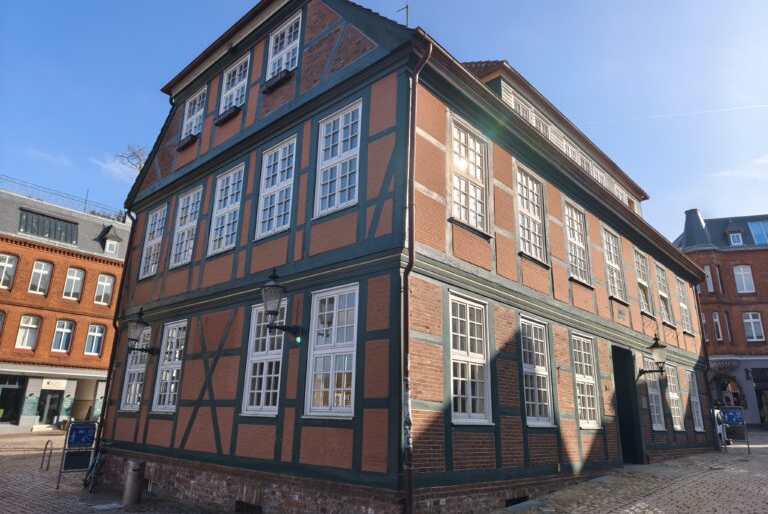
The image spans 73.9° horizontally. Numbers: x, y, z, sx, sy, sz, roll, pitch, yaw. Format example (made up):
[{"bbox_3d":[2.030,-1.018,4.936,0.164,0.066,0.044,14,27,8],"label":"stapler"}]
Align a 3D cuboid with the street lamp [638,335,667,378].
[{"bbox_3d":[8.145,2.974,15.407,0.880,1.280,0.480,-14,-24,41],"label":"street lamp"}]

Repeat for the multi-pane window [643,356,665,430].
[{"bbox_3d":[8.178,4.102,15.410,0.120,2.122,1.229,-14,-24,41],"label":"multi-pane window"}]

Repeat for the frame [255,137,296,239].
[{"bbox_3d":[-2.321,-1.490,11.111,1.242,2.141,0.150,-14,-24,40],"label":"frame"}]

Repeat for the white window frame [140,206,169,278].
[{"bbox_3d":[-6.711,-0.404,14.962,1.226,2.141,0.150,-14,-24,40],"label":"white window frame"}]

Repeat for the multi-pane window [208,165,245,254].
[{"bbox_3d":[-3.661,-1.076,11.966,1.165,2.116,0.170,-14,-23,40],"label":"multi-pane window"}]

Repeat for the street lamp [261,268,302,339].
[{"bbox_3d":[-1.762,0.789,8.969,0.465,1.178,0.915,-14,-24,41],"label":"street lamp"}]

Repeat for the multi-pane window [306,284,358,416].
[{"bbox_3d":[-0.875,1.621,8.834,1.235,2.199,0.150,-14,-24,40],"label":"multi-pane window"}]

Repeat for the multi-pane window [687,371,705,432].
[{"bbox_3d":[11.335,5.221,18.569,0.120,2.098,1.234,-14,-24,41],"label":"multi-pane window"}]

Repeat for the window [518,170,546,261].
[{"bbox_3d":[3.301,-0.913,11.444,0.170,2.109,1.230,-14,-24,41],"label":"window"}]

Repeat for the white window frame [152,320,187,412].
[{"bbox_3d":[-5.039,2.585,12.117,1.180,2.116,0.170,-14,-23,40],"label":"white window frame"}]

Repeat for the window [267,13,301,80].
[{"bbox_3d":[-2.380,-4.887,12.144,1.284,1.601,0.120,-14,-24,41],"label":"window"}]

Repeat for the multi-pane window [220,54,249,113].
[{"bbox_3d":[-3.974,-4.489,13.584,1.284,1.601,0.120,-14,-24,41],"label":"multi-pane window"}]

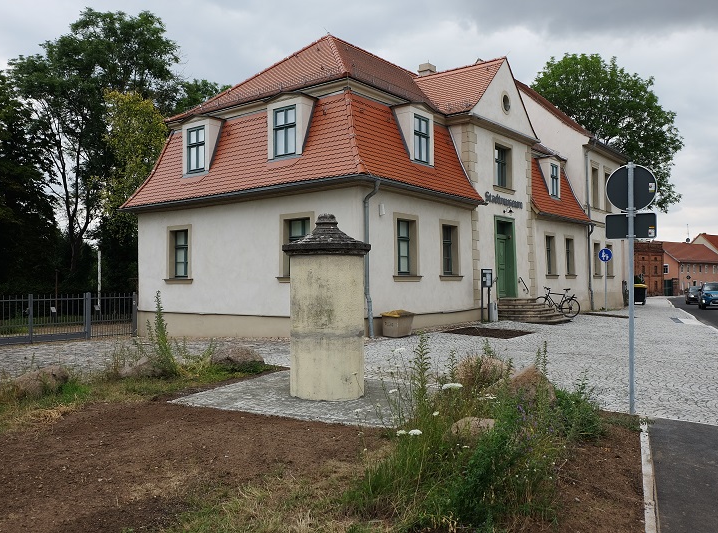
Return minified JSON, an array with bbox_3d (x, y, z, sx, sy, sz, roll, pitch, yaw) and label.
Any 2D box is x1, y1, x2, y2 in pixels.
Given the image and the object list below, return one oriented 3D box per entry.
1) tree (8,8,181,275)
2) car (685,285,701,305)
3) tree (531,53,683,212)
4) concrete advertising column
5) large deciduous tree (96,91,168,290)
[{"bbox_3d":[-16.421,-6.617,40.000,10.800,19.100,10.000,0,-1,0],"label":"tree"},{"bbox_3d":[26.913,2.260,51.000,1.780,1.480,4.200,-1,-1,22],"label":"car"},{"bbox_3d":[16.718,-5.920,43.000,10.400,16.700,10.000,0,-1,0],"label":"tree"},{"bbox_3d":[-0.429,0.501,8.500,1.180,2.380,1.180,0,-1,0],"label":"concrete advertising column"},{"bbox_3d":[-11.847,-3.367,34.000,4.800,12.200,4.800,0,-1,0],"label":"large deciduous tree"}]

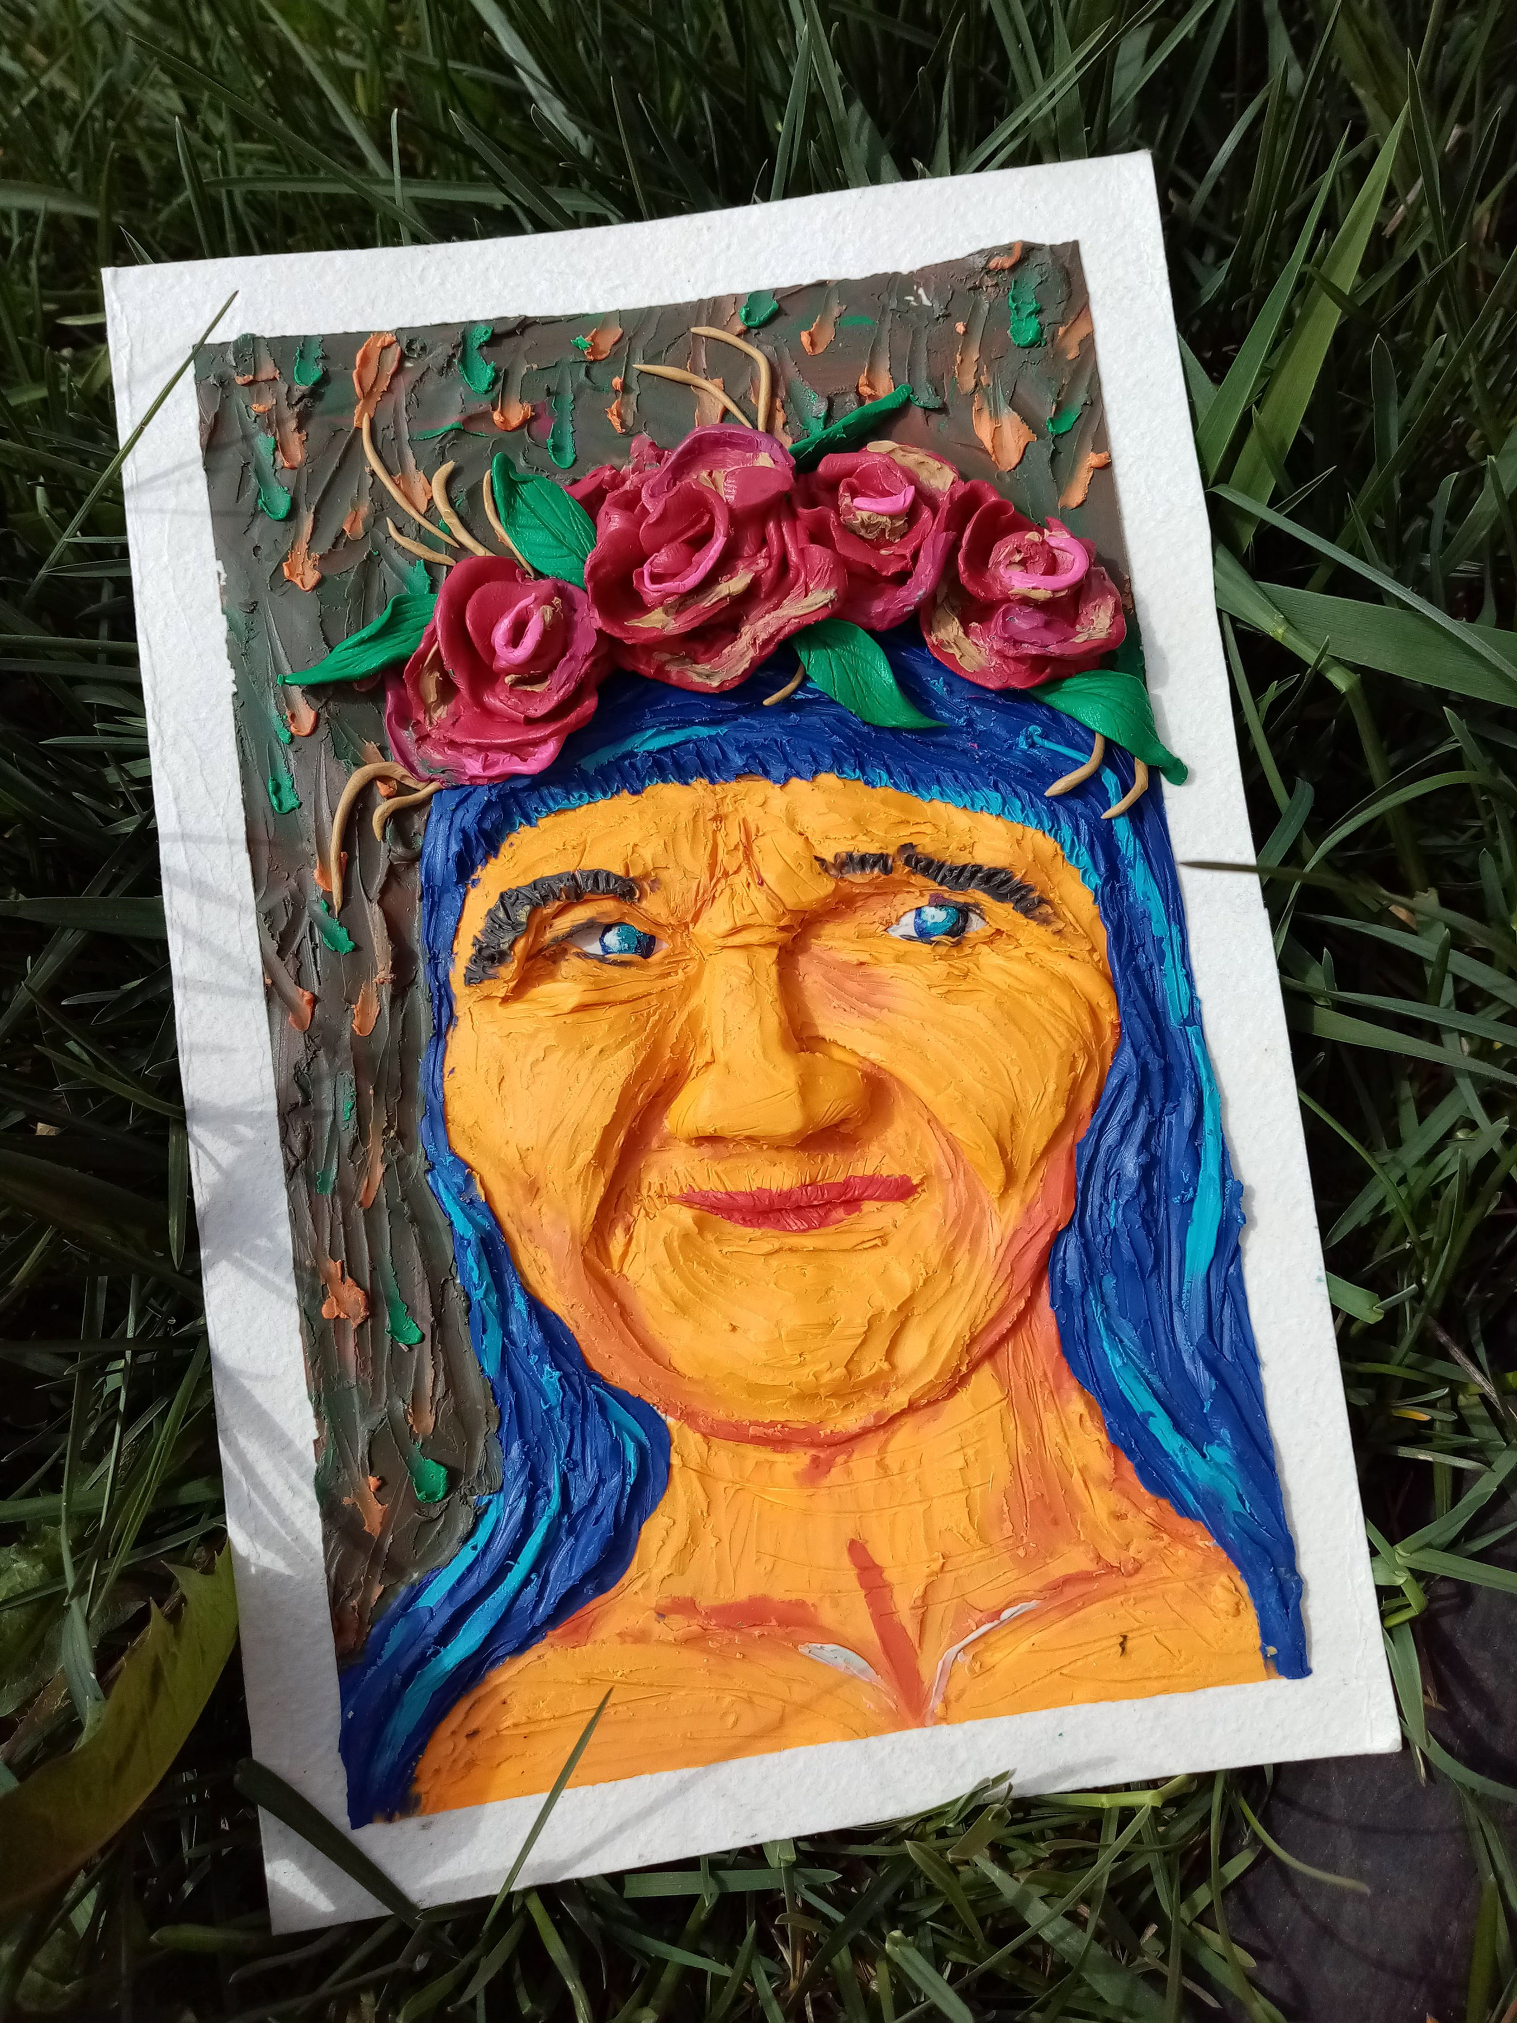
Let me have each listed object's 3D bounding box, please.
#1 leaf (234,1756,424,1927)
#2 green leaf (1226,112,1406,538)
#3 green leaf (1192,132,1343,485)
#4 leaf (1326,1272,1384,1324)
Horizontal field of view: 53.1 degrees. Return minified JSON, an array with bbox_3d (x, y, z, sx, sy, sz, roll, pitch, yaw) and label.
[{"bbox_3d":[-0.054,0.105,0.192,0.004,0.002,0.030,-45,100,-7],"label":"leaf"},{"bbox_3d":[0.081,-0.098,0.218,0.007,0.002,0.062,20,96,1],"label":"green leaf"},{"bbox_3d":[0.072,-0.099,0.215,0.005,0.002,0.049,22,96,1],"label":"green leaf"},{"bbox_3d":[0.081,0.039,0.208,0.008,0.002,0.004,27,83,7],"label":"leaf"}]

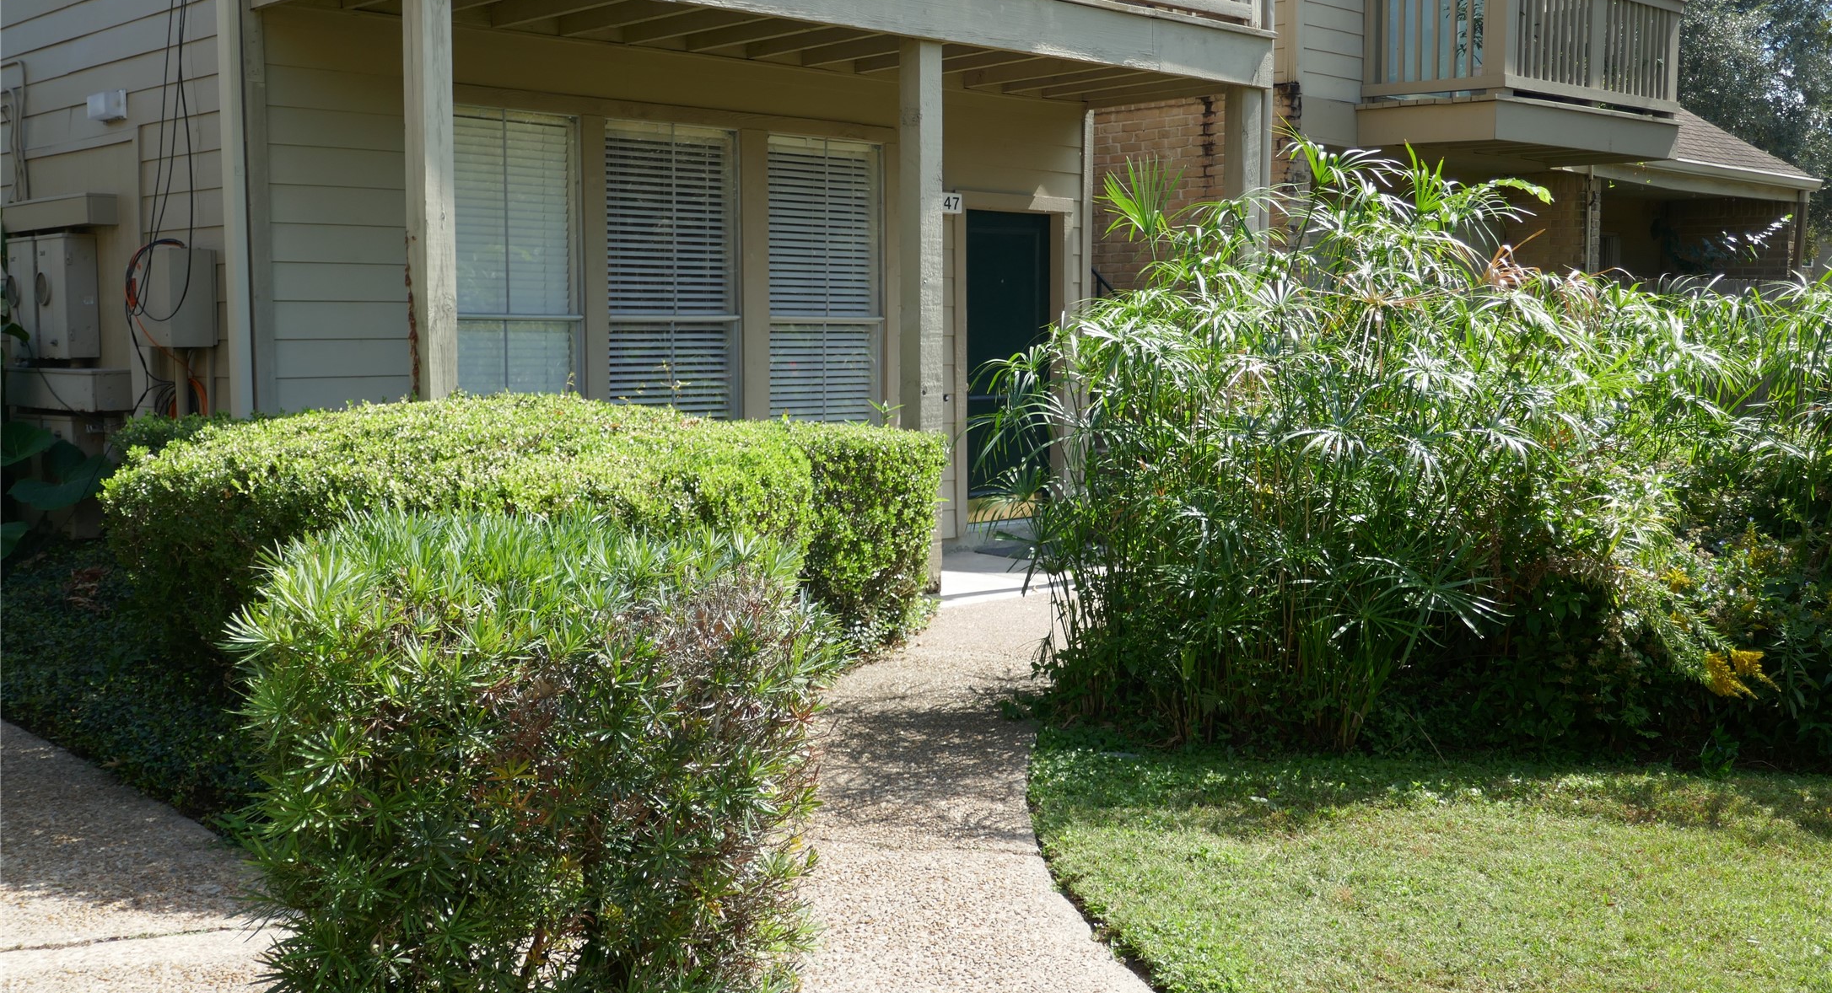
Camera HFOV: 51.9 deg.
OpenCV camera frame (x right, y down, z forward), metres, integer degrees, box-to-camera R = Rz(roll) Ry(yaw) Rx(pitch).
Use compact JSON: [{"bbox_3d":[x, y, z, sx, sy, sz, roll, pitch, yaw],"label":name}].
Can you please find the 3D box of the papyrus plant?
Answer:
[{"bbox_3d":[1.950,-0.268,7.508,3.500,2.150,2.100,1,5,8],"label":"papyrus plant"}]

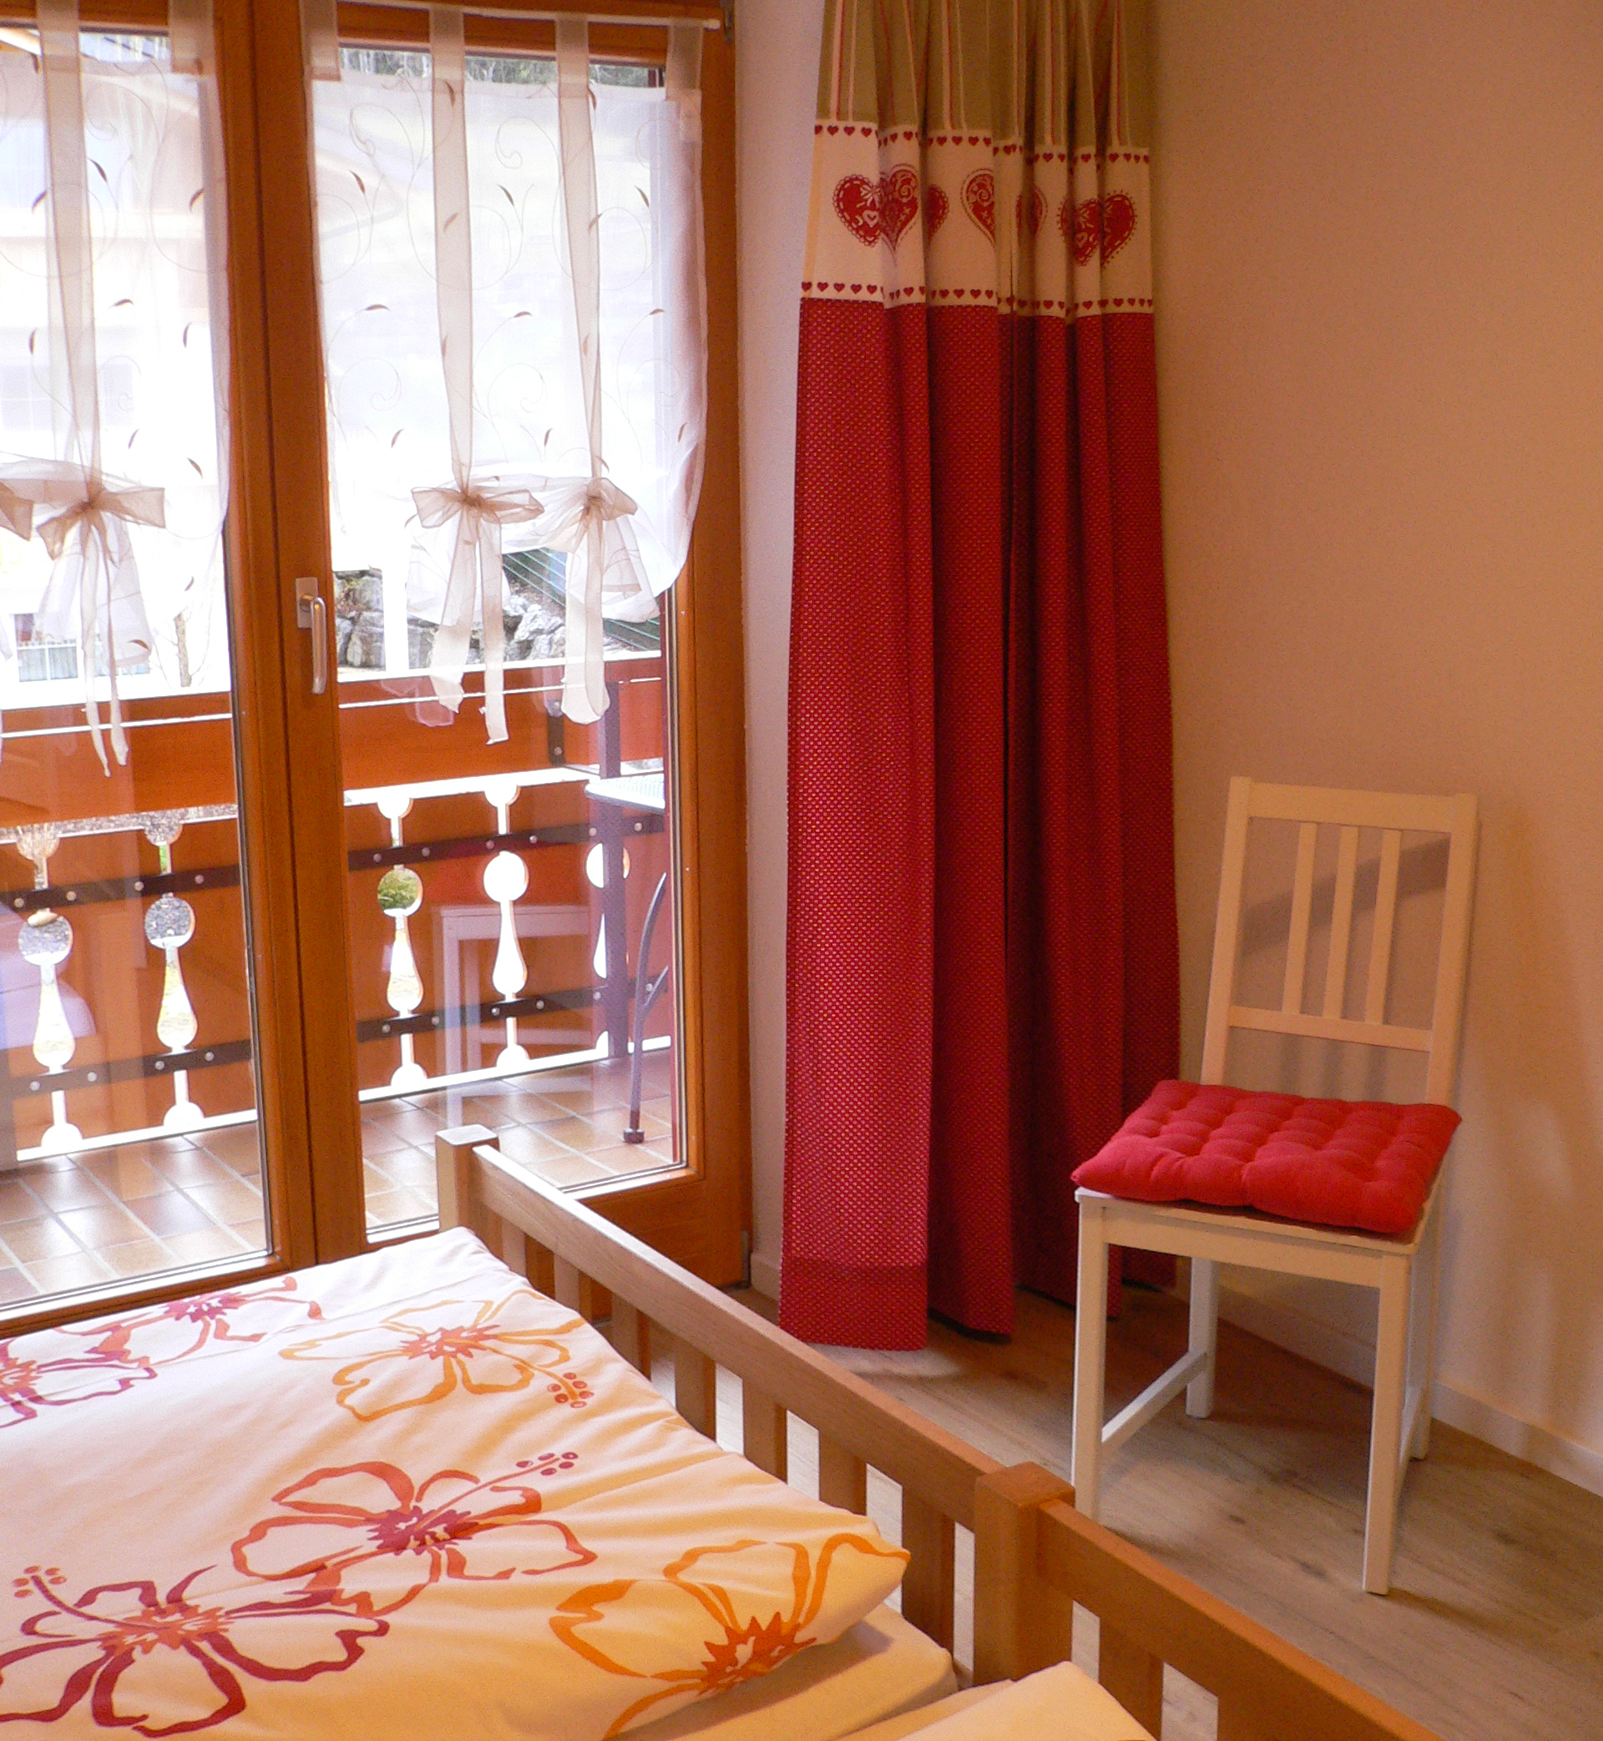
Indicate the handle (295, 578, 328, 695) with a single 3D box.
[{"bbox_3d":[-0.650,-0.310,2.868,0.028,0.152,0.053,-8,14,-31],"label":"handle"}]

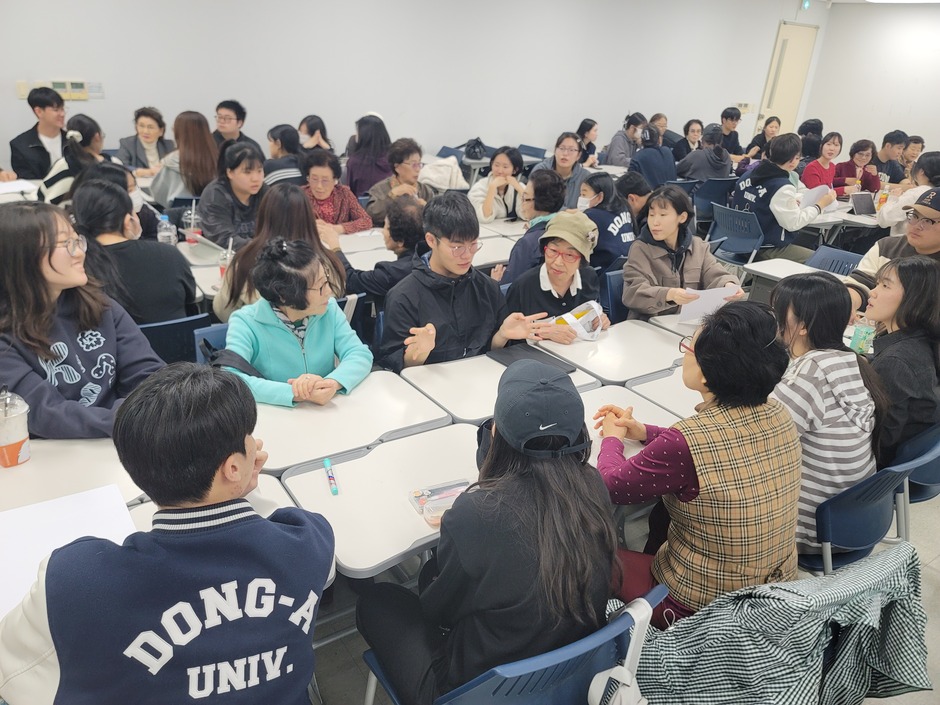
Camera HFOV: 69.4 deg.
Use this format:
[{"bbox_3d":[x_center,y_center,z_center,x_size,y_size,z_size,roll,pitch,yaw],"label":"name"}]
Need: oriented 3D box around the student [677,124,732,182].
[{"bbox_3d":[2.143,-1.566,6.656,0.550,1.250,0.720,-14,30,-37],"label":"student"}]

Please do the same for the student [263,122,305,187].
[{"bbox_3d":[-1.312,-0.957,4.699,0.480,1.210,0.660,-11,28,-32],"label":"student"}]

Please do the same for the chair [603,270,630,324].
[{"bbox_3d":[0.912,0.038,3.281,0.480,0.800,0.540,-11,29,-30],"label":"chair"}]

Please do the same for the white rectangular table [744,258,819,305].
[{"bbox_3d":[1.865,-0.086,3.886,0.430,0.720,0.610,-11,28,-32],"label":"white rectangular table"}]

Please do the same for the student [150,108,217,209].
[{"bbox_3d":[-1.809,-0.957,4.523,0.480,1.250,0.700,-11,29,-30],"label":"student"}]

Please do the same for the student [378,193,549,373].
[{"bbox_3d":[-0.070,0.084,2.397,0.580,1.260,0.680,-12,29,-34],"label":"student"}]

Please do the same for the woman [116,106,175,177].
[{"bbox_3d":[-2.225,-1.113,4.845,0.500,1.190,0.700,-8,26,-26],"label":"woman"}]

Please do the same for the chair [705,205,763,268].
[{"bbox_3d":[1.979,-0.683,4.998,0.540,0.800,0.480,-11,29,-30],"label":"chair"}]

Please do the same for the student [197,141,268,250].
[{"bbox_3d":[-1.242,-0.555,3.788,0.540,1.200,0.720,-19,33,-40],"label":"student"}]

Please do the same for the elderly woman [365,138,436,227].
[{"bbox_3d":[-0.320,-0.721,4.337,0.660,1.210,0.500,20,28,32],"label":"elderly woman"}]

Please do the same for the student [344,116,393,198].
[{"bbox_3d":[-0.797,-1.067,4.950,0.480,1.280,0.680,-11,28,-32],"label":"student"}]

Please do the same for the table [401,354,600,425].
[{"bbox_3d":[0.078,0.414,2.345,0.580,0.720,0.389,-11,28,-33],"label":"table"}]

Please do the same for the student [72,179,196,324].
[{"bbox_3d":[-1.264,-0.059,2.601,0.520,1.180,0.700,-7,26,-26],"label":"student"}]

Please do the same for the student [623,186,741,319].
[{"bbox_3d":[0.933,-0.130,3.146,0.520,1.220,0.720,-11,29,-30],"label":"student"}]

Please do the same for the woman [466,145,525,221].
[{"bbox_3d":[0.159,-0.787,4.525,0.500,1.170,0.700,-11,29,-30],"label":"woman"}]

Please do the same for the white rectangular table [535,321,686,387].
[{"bbox_3d":[0.577,0.305,2.781,0.620,0.720,0.420,-11,28,-32],"label":"white rectangular table"}]

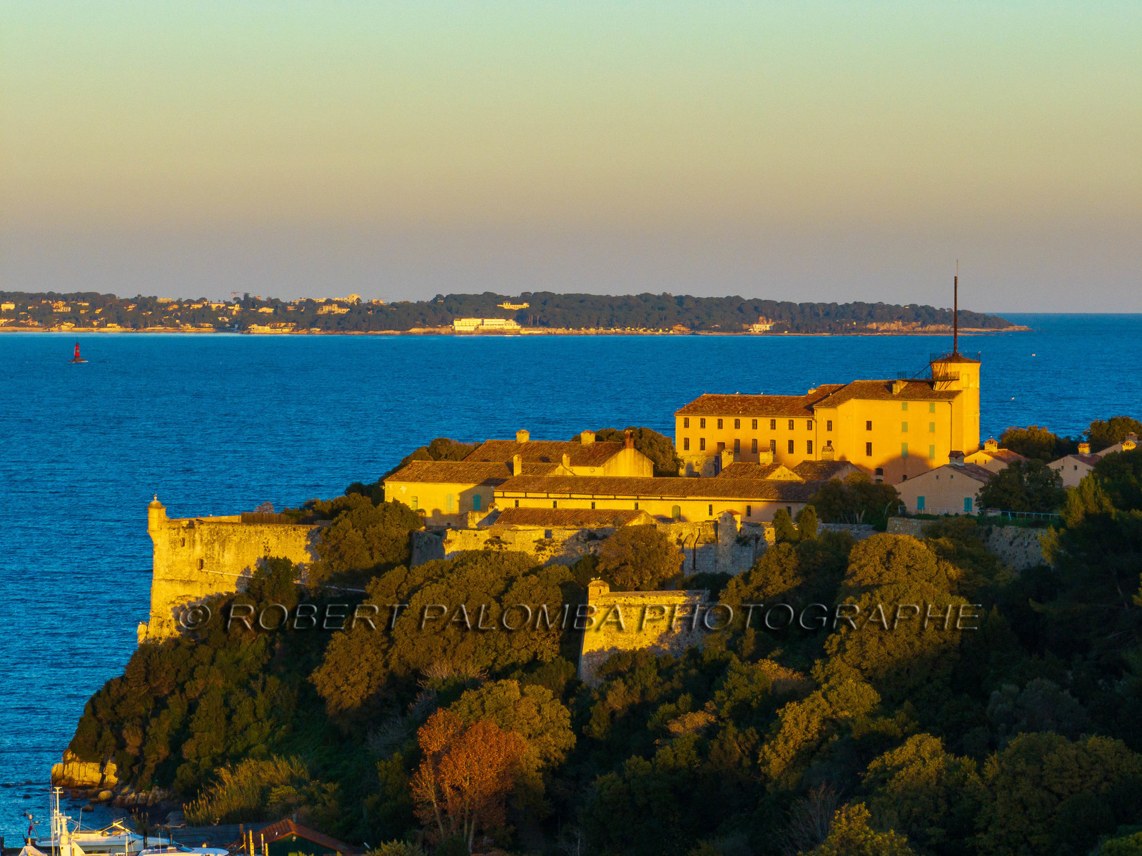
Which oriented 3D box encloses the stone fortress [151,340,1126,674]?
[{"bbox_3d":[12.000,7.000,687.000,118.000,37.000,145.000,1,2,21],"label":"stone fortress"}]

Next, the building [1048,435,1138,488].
[{"bbox_3d":[71.938,5.435,735.000,9.500,7.800,10.000,1,2,28],"label":"building"}]

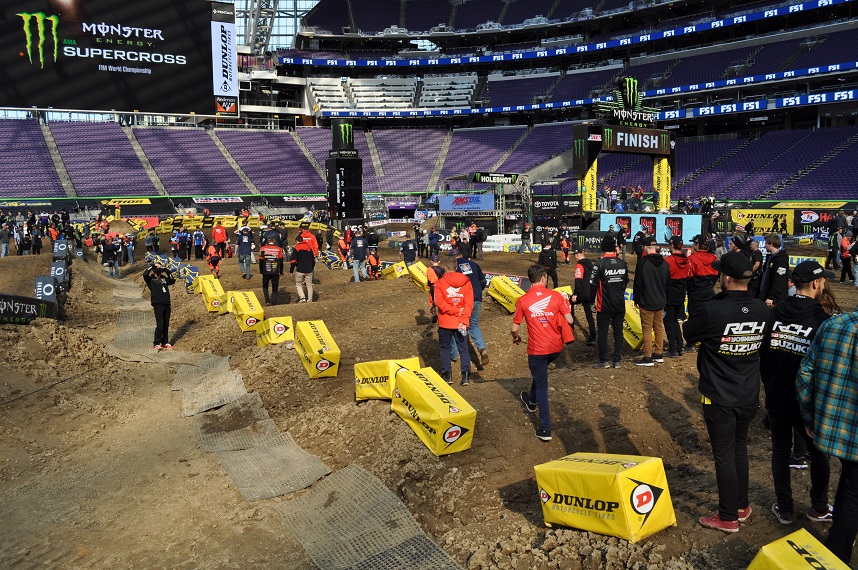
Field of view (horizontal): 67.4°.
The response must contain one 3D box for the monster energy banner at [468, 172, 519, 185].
[{"bbox_3d":[5.351,-8.603,52.017,5.430,0.810,0.400,-9,12,-43],"label":"monster energy banner"}]

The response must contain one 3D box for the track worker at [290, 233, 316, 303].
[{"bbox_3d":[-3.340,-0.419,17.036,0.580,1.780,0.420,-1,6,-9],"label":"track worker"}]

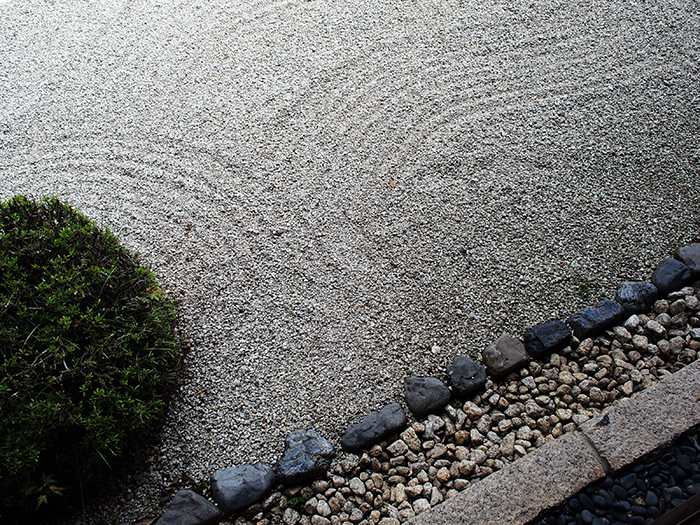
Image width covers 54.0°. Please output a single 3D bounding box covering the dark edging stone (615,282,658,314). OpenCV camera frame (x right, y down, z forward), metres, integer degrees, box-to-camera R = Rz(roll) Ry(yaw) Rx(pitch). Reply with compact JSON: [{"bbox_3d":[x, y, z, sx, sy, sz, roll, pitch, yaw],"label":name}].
[{"bbox_3d":[1.067,0.125,2.557,0.131,0.105,0.096,-10,54,-7],"label":"dark edging stone"}]

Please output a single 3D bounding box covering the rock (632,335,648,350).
[{"bbox_3d":[0.967,0.266,2.288,0.044,0.031,0.038,29,58,20],"label":"rock"}]

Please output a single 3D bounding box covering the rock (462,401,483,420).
[{"bbox_3d":[0.410,0.494,2.293,0.045,0.042,0.063,-34,60,-23],"label":"rock"}]

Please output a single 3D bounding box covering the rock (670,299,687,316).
[{"bbox_3d":[1.213,0.166,2.537,0.047,0.048,0.056,19,55,14],"label":"rock"}]

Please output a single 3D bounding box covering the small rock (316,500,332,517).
[{"bbox_3d":[-0.073,0.702,1.962,0.034,0.027,0.039,-25,57,-18],"label":"small rock"}]

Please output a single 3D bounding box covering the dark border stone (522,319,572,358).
[{"bbox_3d":[0.706,0.274,2.448,0.165,0.100,0.098,-22,56,-16],"label":"dark border stone"}]

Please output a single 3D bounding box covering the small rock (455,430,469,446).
[{"bbox_3d":[0.366,0.579,2.261,0.043,0.039,0.046,2,49,0],"label":"small rock"}]

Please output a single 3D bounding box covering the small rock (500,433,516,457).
[{"bbox_3d":[0.517,0.594,2.244,0.043,0.040,0.074,21,51,16],"label":"small rock"}]

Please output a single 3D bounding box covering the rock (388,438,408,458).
[{"bbox_3d":[0.143,0.556,2.068,0.056,0.034,0.042,-27,57,-19],"label":"rock"}]

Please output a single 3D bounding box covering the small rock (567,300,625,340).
[{"bbox_3d":[0.917,0.216,2.568,0.236,0.084,0.096,-22,53,-19],"label":"small rock"}]

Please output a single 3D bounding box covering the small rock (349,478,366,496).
[{"bbox_3d":[0.026,0.698,2.142,0.035,0.038,0.056,-33,60,-22],"label":"small rock"}]

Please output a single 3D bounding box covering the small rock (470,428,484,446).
[{"bbox_3d":[0.420,0.576,2.264,0.042,0.042,0.052,17,50,13],"label":"small rock"}]

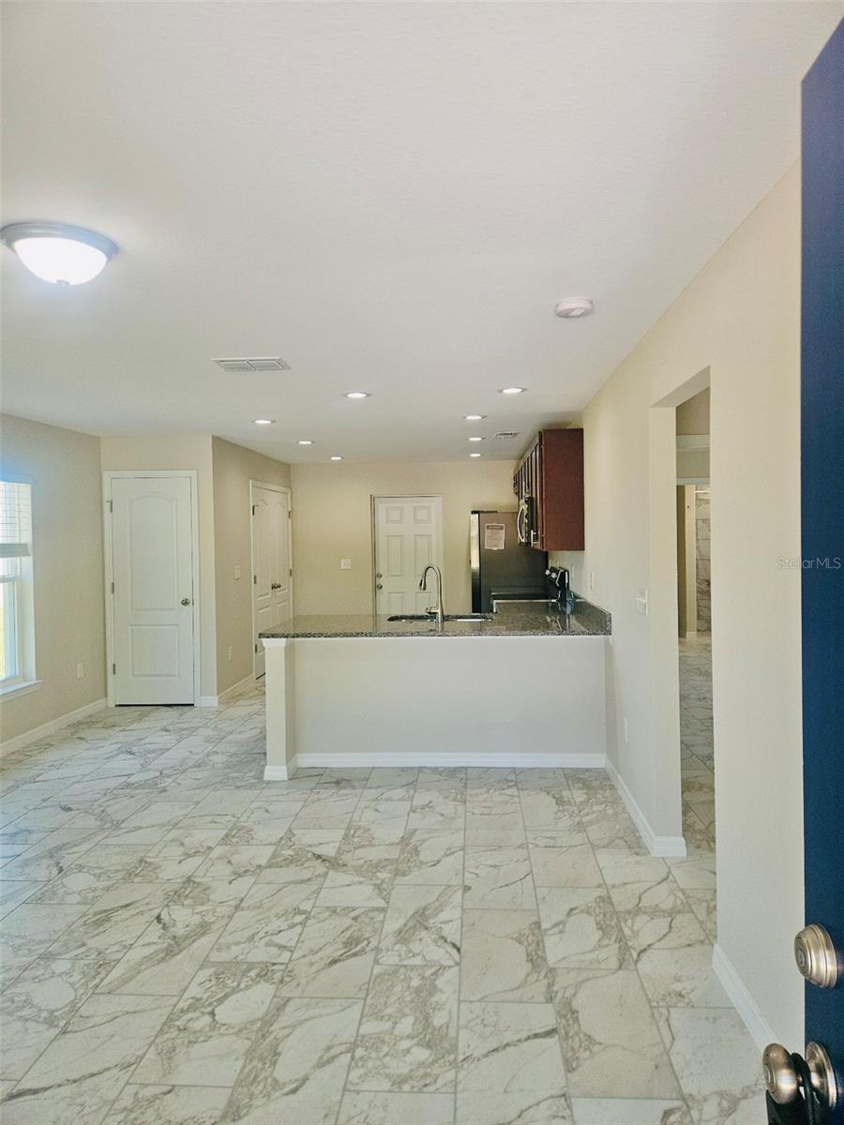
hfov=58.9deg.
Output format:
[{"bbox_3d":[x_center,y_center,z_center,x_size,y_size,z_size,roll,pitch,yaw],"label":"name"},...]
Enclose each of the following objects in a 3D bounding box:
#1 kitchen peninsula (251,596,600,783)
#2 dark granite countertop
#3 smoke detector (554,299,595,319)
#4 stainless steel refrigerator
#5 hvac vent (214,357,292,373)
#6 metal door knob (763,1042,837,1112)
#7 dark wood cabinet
[{"bbox_3d":[0.125,0.854,5.213,2.157,0.925,1.320,-1,2,4],"label":"kitchen peninsula"},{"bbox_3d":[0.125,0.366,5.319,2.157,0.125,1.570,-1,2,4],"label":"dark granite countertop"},{"bbox_3d":[0.614,-1.023,3.015,0.156,0.042,0.156,-1,2,4],"label":"smoke detector"},{"bbox_3d":[0.994,0.296,8.585,0.850,1.745,0.890,-1,2,4],"label":"stainless steel refrigerator"},{"bbox_3d":[-0.903,-1.046,3.991,0.365,0.020,0.290,-1,2,4],"label":"hvac vent"},{"bbox_3d":[0.408,0.568,0.826,0.068,0.074,0.072,-1,2,4],"label":"metal door knob"},{"bbox_3d":[1.175,-0.610,7.376,0.330,0.908,3.580,-1,2,4],"label":"dark wood cabinet"}]

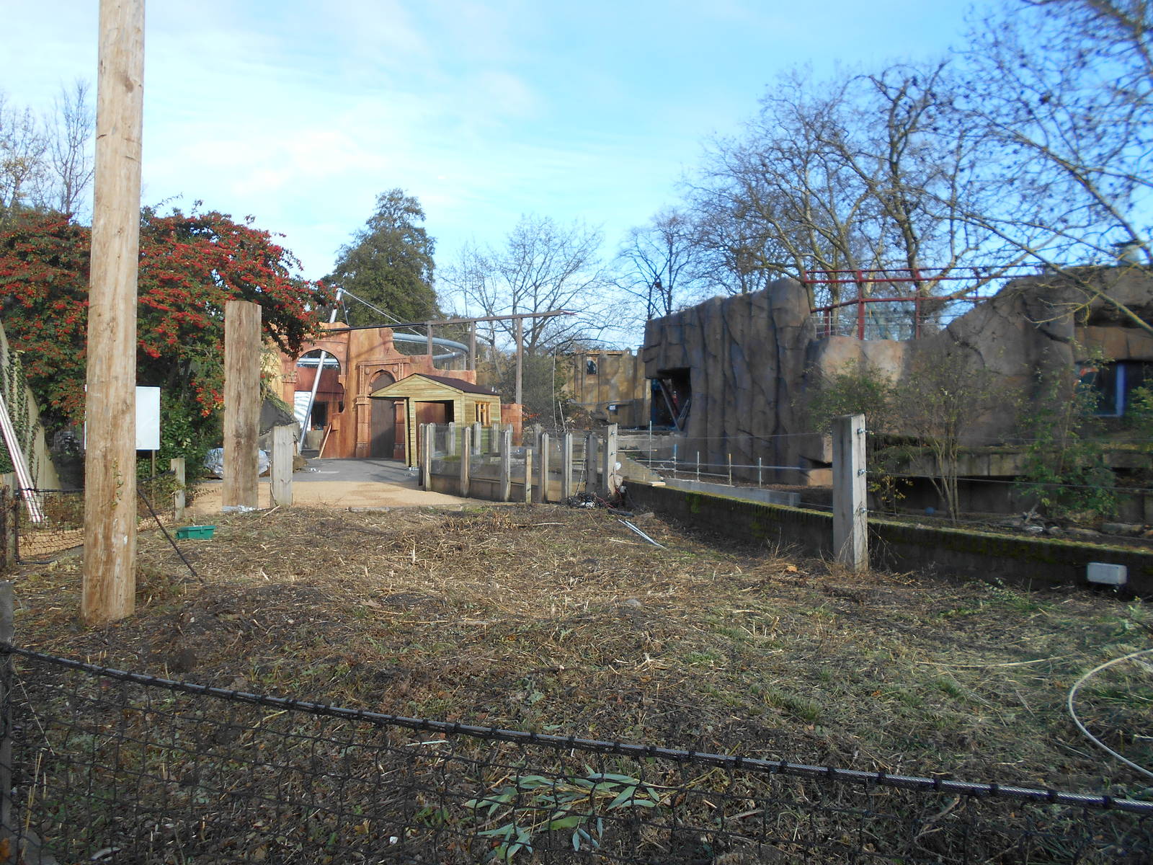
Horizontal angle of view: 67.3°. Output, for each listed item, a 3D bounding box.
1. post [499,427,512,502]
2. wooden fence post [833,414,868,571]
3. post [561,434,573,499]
[{"bbox_3d":[-1.135,0.520,13.900,0.140,1.170,0.150,0,0,-25],"label":"post"},{"bbox_3d":[2.403,0.526,7.600,0.160,1.360,0.260,0,-1,-22],"label":"wooden fence post"},{"bbox_3d":[-0.147,0.549,13.900,0.140,1.120,0.150,0,0,-25],"label":"post"}]

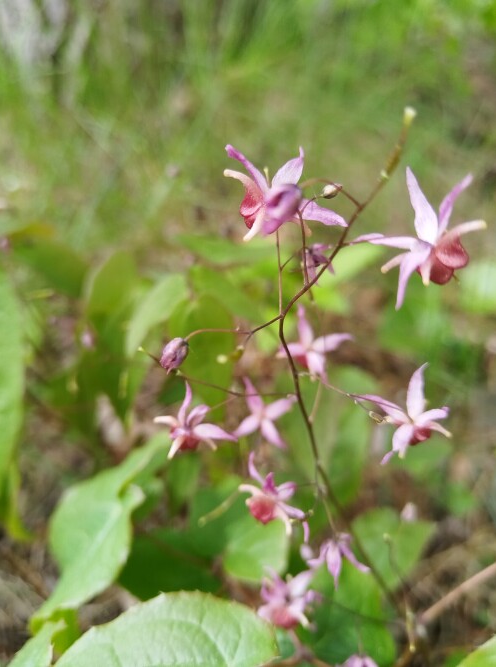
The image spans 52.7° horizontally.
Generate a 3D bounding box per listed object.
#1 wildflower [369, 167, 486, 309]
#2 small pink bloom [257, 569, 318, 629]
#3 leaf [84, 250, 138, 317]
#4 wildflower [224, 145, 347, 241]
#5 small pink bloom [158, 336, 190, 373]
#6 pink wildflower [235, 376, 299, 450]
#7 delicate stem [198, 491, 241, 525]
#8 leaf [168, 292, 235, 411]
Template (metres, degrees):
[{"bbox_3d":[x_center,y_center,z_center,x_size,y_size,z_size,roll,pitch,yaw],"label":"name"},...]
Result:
[{"bbox_3d":[0.062,-0.033,0.172,0.040,0.027,0.036,-49,39,6],"label":"wildflower"},{"bbox_3d":[0.019,0.127,0.240,0.029,0.030,0.023,5,39,8],"label":"small pink bloom"},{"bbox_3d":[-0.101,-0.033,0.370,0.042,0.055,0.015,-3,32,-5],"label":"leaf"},{"bbox_3d":[0.013,-0.048,0.172,0.029,0.033,0.033,-34,43,-21],"label":"wildflower"},{"bbox_3d":[-0.028,0.008,0.190,0.010,0.013,0.010,25,12,-8],"label":"small pink bloom"},{"bbox_3d":[0.008,0.037,0.235,0.030,0.018,0.033,-5,70,-8],"label":"pink wildflower"},{"bbox_3d":[-0.014,0.087,0.250,0.027,0.005,0.005,-38,14,-6],"label":"delicate stem"},{"bbox_3d":[-0.031,0.013,0.330,0.044,0.074,0.018,-3,32,-5],"label":"leaf"}]

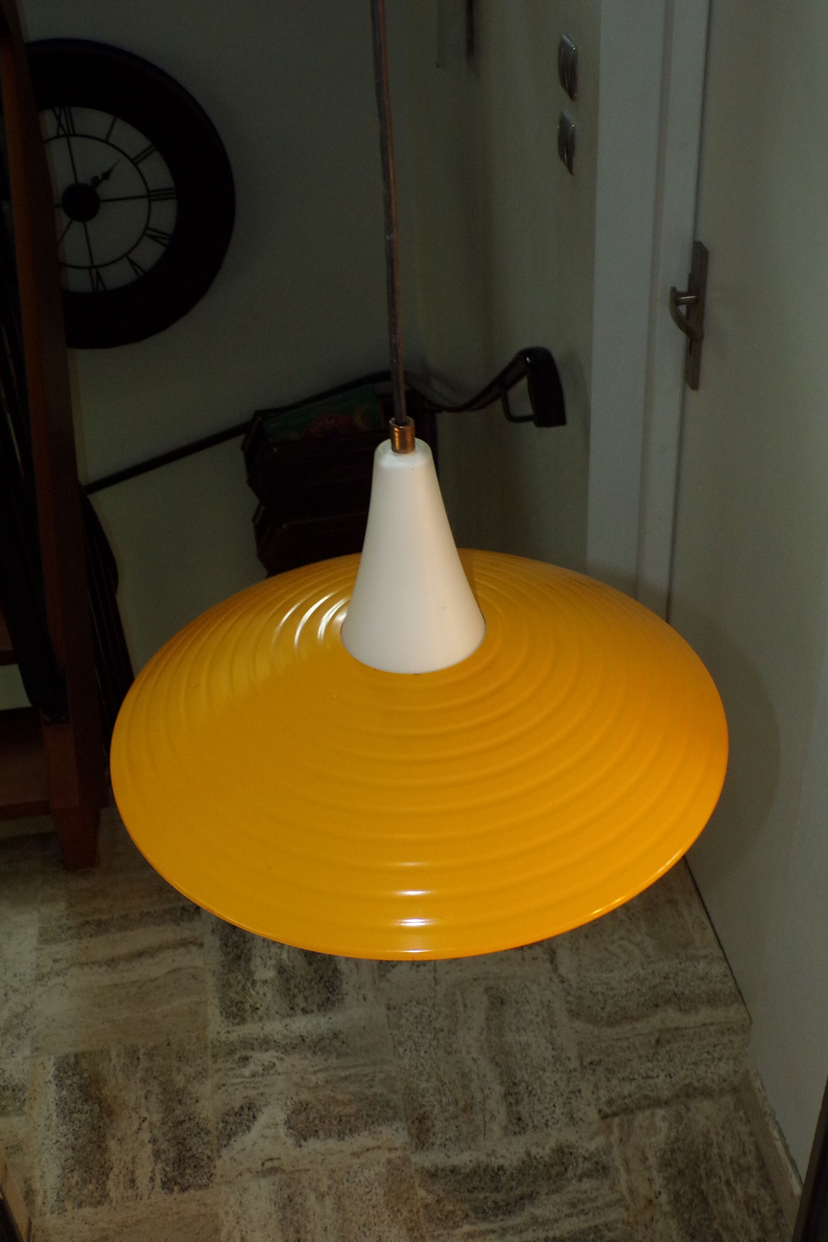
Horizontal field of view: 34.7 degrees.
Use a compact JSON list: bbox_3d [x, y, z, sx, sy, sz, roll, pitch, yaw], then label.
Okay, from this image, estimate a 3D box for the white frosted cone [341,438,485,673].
[{"bbox_3d":[-0.003,-0.044,0.745,0.084,0.120,0.084,-3,36,0],"label":"white frosted cone"}]

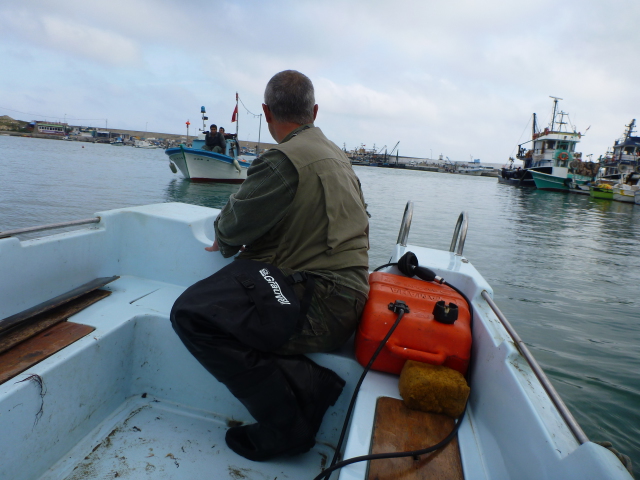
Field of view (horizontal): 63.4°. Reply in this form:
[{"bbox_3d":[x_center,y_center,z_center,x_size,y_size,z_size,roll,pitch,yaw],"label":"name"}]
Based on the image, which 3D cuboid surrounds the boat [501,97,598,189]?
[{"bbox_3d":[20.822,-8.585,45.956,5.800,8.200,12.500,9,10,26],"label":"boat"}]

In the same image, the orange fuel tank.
[{"bbox_3d":[0.303,0.267,1.656,0.350,0.220,0.270,7,9,10],"label":"orange fuel tank"}]

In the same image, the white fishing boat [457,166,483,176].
[{"bbox_3d":[46.238,-21.559,159.940,8.200,3.200,2.800,7,9,12],"label":"white fishing boat"}]

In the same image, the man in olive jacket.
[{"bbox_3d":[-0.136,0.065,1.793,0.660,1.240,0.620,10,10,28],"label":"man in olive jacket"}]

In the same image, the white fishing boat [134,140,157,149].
[{"bbox_3d":[-39.536,-21.887,117.981,5.700,2.100,2.100,7,9,12],"label":"white fishing boat"}]

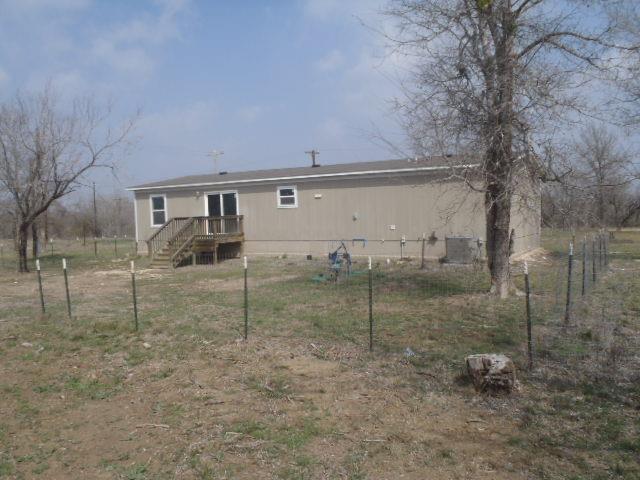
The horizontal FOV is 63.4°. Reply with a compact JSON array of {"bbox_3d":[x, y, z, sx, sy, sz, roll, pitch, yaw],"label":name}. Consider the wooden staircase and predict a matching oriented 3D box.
[{"bbox_3d":[-5.580,0.048,23.553,2.550,2.150,3.500,0,3,29],"label":"wooden staircase"}]

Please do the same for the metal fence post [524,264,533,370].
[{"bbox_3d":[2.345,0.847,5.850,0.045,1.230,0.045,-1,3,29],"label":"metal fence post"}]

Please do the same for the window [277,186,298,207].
[{"bbox_3d":[-1.467,-1.920,23.223,1.080,0.940,0.100,0,3,29],"label":"window"}]

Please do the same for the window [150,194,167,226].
[{"bbox_3d":[-8.457,-1.561,27.111,1.200,1.730,0.100,0,3,29],"label":"window"}]

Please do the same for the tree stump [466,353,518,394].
[{"bbox_3d":[1.733,1.349,5.269,0.480,0.280,0.410,-1,2,18],"label":"tree stump"}]

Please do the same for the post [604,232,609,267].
[{"bbox_3d":[9.961,0.313,18.000,0.045,1.200,0.045,0,3,29],"label":"post"}]

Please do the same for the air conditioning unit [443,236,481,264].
[{"bbox_3d":[5.138,0.380,18.734,0.980,0.920,0.850,0,3,29],"label":"air conditioning unit"}]

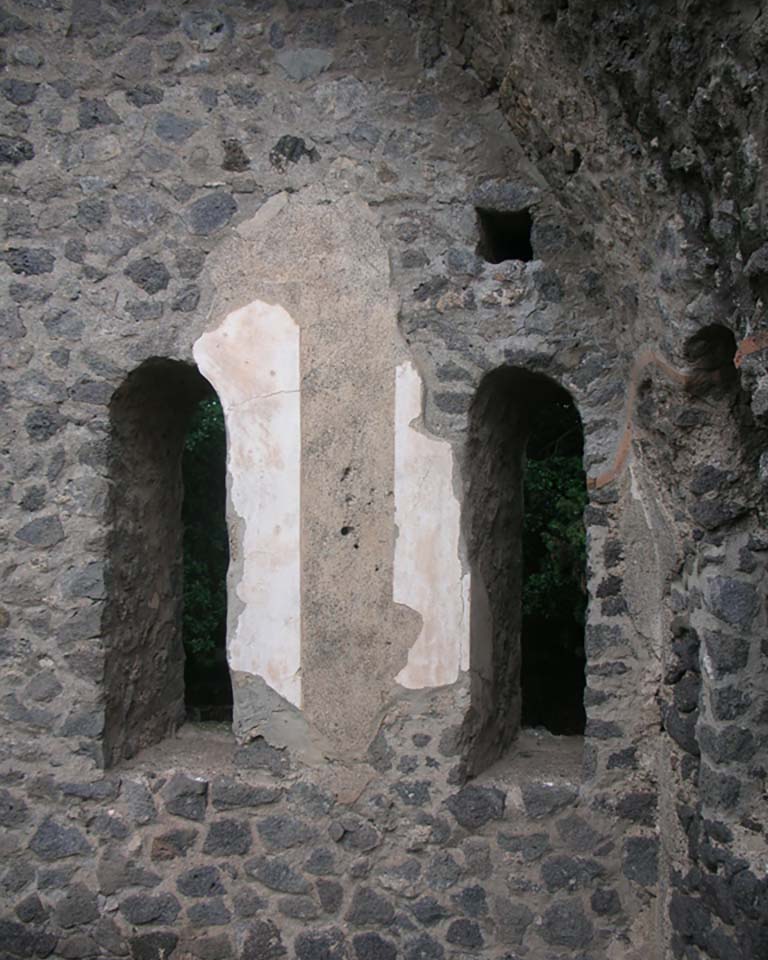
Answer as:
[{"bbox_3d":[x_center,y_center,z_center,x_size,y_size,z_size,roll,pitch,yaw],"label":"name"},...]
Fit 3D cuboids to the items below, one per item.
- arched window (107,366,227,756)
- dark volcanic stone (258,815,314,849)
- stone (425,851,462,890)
[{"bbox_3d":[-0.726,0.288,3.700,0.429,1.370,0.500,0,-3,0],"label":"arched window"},{"bbox_3d":[-0.313,1.139,3.387,0.182,0.108,0.100,0,-4,3],"label":"dark volcanic stone"},{"bbox_3d":[0.202,1.324,3.510,0.128,0.132,0.098,0,-3,0],"label":"stone"}]

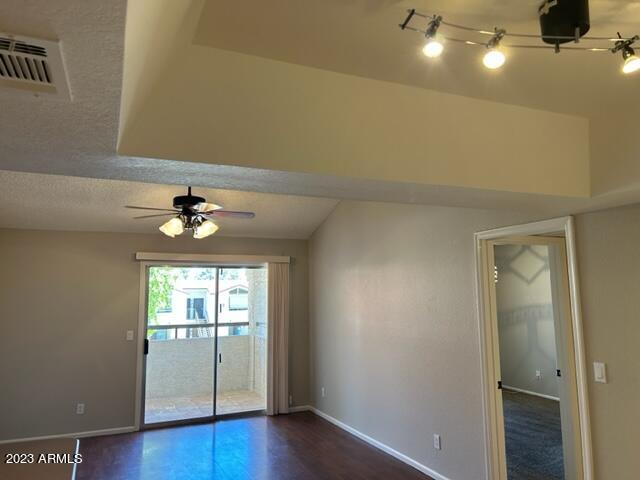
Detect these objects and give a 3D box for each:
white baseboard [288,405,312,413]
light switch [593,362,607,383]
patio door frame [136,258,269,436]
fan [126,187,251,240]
[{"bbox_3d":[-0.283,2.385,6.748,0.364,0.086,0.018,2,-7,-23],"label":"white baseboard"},{"bbox_3d":[1.652,0.784,2.836,0.011,0.114,0.072,2,-7,-23],"label":"light switch"},{"bbox_3d":[-1.434,1.347,6.410,1.861,2.095,0.130,2,-7,-23],"label":"patio door frame"},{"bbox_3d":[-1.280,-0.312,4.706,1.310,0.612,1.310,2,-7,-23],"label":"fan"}]

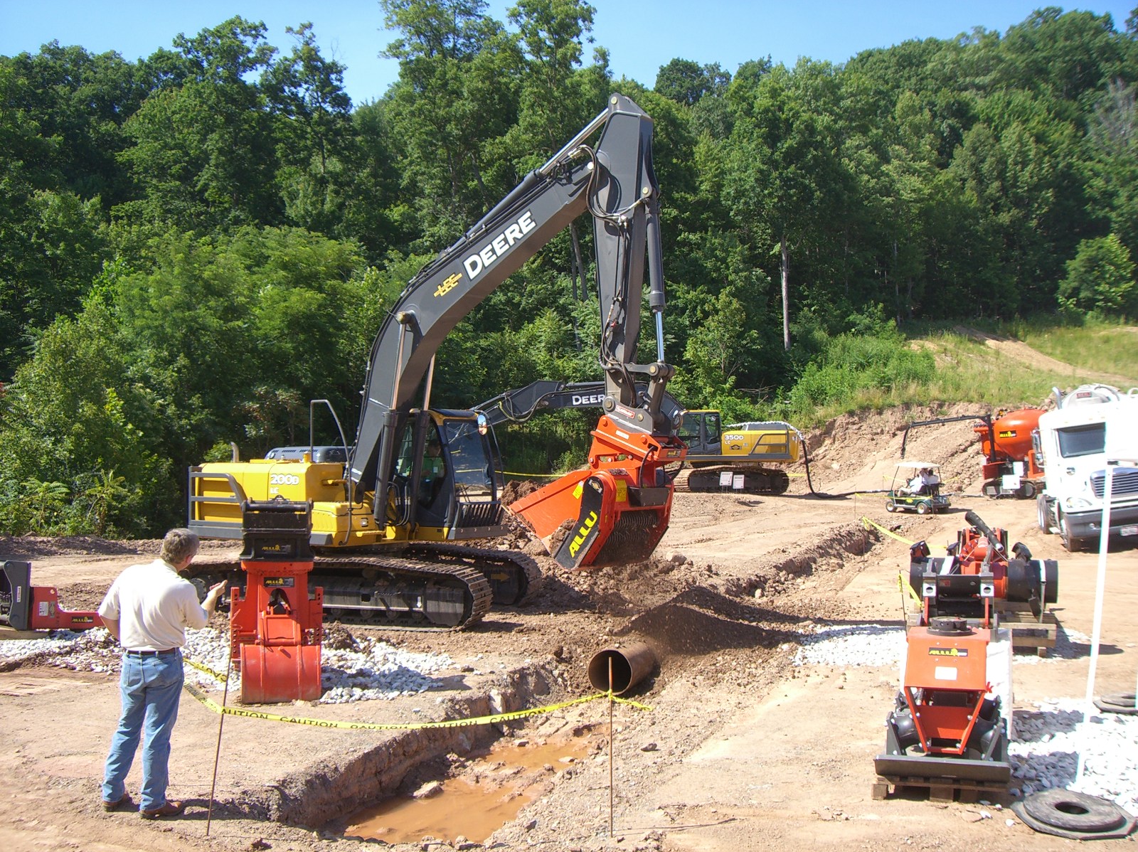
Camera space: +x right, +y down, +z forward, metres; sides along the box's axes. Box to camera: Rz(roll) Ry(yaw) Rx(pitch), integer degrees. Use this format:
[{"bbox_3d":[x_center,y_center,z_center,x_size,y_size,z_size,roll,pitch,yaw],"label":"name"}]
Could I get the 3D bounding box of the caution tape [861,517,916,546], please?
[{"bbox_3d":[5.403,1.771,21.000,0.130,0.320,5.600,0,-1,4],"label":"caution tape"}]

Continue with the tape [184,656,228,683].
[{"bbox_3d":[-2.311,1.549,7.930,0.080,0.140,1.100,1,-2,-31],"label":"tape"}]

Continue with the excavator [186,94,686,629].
[{"bbox_3d":[-1.906,-0.655,17.277,8.050,6.750,4.200,-1,-2,35],"label":"excavator"}]

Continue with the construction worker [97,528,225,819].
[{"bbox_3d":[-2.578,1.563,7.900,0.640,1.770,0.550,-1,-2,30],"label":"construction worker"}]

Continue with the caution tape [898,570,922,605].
[{"bbox_3d":[3.193,1.511,11.700,0.120,0.320,1.300,0,-1,7],"label":"caution tape"}]

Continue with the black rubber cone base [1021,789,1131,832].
[{"bbox_3d":[3.240,2.475,8.020,0.610,0.065,0.610,0,5,0],"label":"black rubber cone base"}]

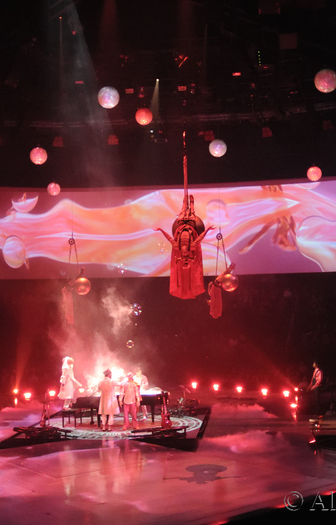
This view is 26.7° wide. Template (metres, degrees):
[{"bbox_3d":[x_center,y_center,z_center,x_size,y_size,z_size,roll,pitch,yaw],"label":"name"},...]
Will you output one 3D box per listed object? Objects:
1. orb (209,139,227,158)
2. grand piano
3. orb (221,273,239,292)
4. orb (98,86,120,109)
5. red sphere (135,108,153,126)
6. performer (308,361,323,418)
[{"bbox_3d":[1.601,-3.657,22.666,0.570,0.570,0.570,-1,-3,0],"label":"orb"},{"bbox_3d":[-1.450,4.410,21.300,2.700,1.000,1.500,-1,-3,-3],"label":"grand piano"},{"bbox_3d":[2.461,0.810,28.230,0.690,0.690,0.690,-1,-3,0],"label":"orb"},{"bbox_3d":[-1.534,-4.272,18.338,0.570,0.570,0.570,-1,-3,0],"label":"orb"},{"bbox_3d":[-0.781,-4.722,22.923,0.570,0.570,0.570,-1,-3,0],"label":"red sphere"},{"bbox_3d":[4.585,3.935,22.000,0.500,1.720,0.500,0,-3,-24],"label":"performer"}]

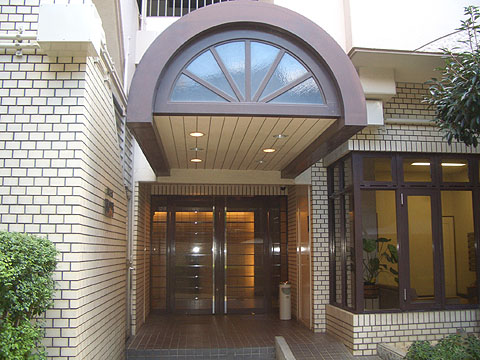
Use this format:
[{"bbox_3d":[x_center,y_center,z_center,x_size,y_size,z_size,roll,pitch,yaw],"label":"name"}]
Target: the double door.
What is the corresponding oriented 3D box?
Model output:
[{"bbox_3d":[-0.392,1.429,9.150,2.550,2.210,0.120,1,-8,-5],"label":"double door"}]

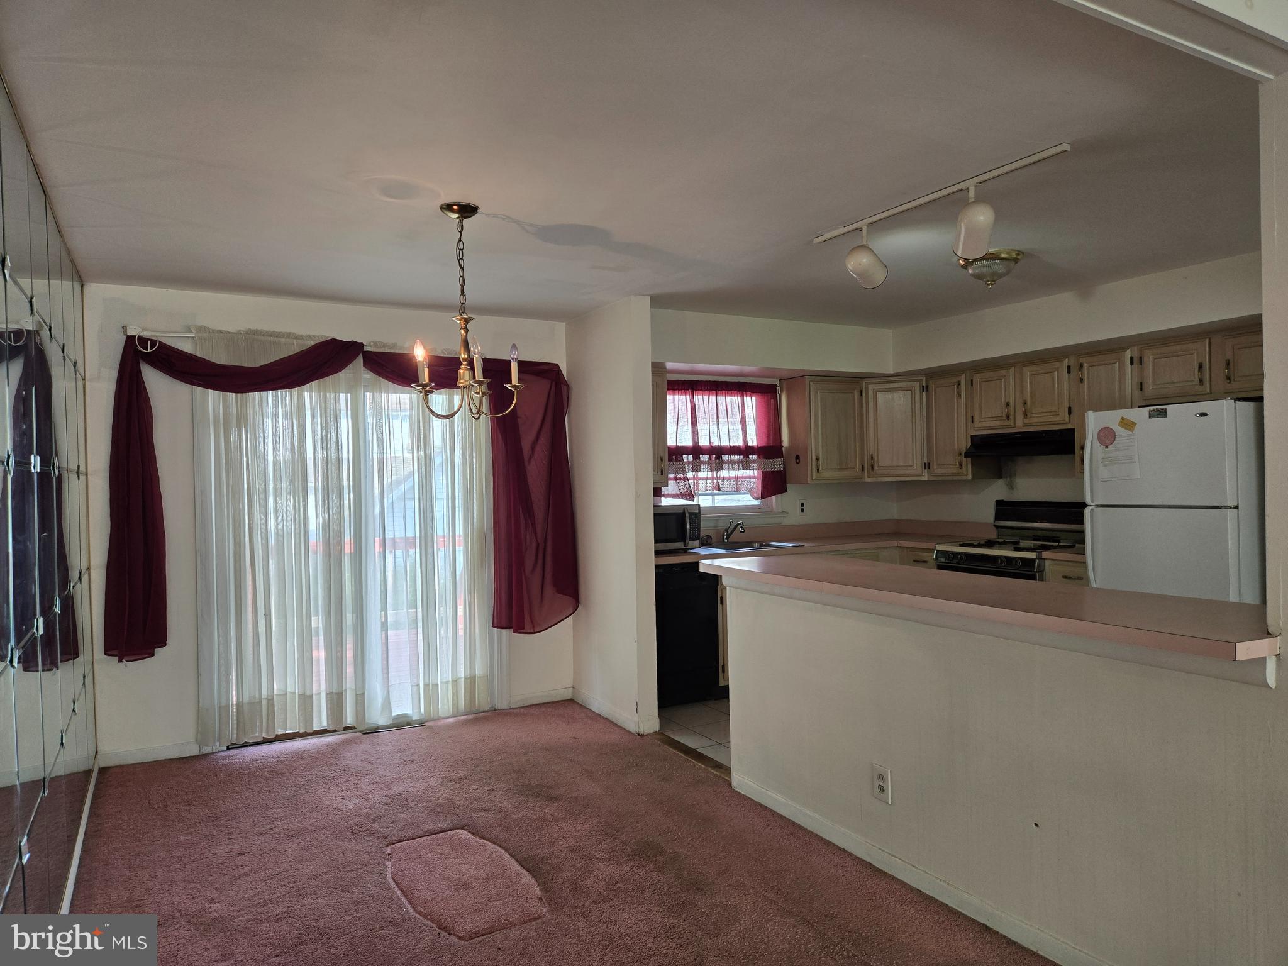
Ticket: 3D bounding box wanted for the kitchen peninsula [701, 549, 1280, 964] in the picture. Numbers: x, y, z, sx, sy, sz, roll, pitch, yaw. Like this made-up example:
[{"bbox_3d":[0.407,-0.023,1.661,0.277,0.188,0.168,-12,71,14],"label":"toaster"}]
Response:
[{"bbox_3d":[1.087,0.880,3.040,0.630,1.052,2.200,-1,1,-29],"label":"kitchen peninsula"}]

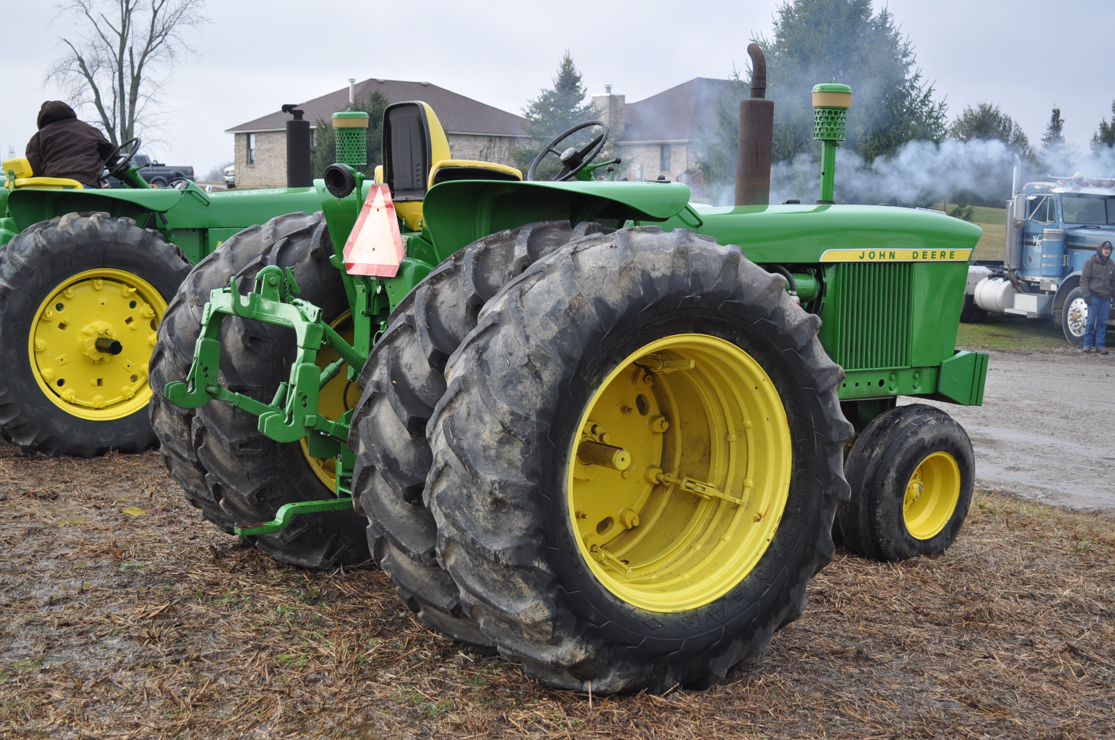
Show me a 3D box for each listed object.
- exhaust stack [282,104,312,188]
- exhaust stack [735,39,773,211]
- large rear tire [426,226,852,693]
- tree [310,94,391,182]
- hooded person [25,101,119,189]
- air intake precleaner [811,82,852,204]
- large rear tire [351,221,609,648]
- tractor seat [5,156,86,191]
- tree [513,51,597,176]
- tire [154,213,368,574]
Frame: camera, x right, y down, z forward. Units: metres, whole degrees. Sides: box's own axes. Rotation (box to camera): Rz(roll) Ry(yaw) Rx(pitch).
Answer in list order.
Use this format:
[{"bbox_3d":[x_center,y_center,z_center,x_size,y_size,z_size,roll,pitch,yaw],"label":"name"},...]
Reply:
[{"bbox_3d":[-1.855,-1.562,11.214,0.220,0.580,0.170,-3,7,-35],"label":"exhaust stack"},{"bbox_3d":[0.885,-1.085,7.150,0.165,0.710,0.155,-1,6,-17],"label":"exhaust stack"},{"bbox_3d":[0.304,0.299,5.375,1.600,1.560,0.460,-3,7,-33],"label":"large rear tire"},{"bbox_3d":[-7.900,-9.100,64.000,3.800,4.000,3.800,1,6,0],"label":"tree"},{"bbox_3d":[-3.095,-1.105,10.387,0.780,1.240,0.580,-3,7,-35],"label":"hooded person"},{"bbox_3d":[1.245,-1.045,7.395,0.185,0.550,0.185,1,6,0],"label":"air intake precleaner"},{"bbox_3d":[0.017,0.250,5.806,1.600,1.560,0.460,-3,7,-33],"label":"large rear tire"},{"bbox_3d":[-3.315,-1.132,10.227,0.530,0.460,0.550,-3,7,-35],"label":"tractor seat"},{"bbox_3d":[0.500,-11.700,75.000,4.800,6.400,4.800,1,6,0],"label":"tree"},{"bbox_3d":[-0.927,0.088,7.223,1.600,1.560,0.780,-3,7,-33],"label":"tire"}]

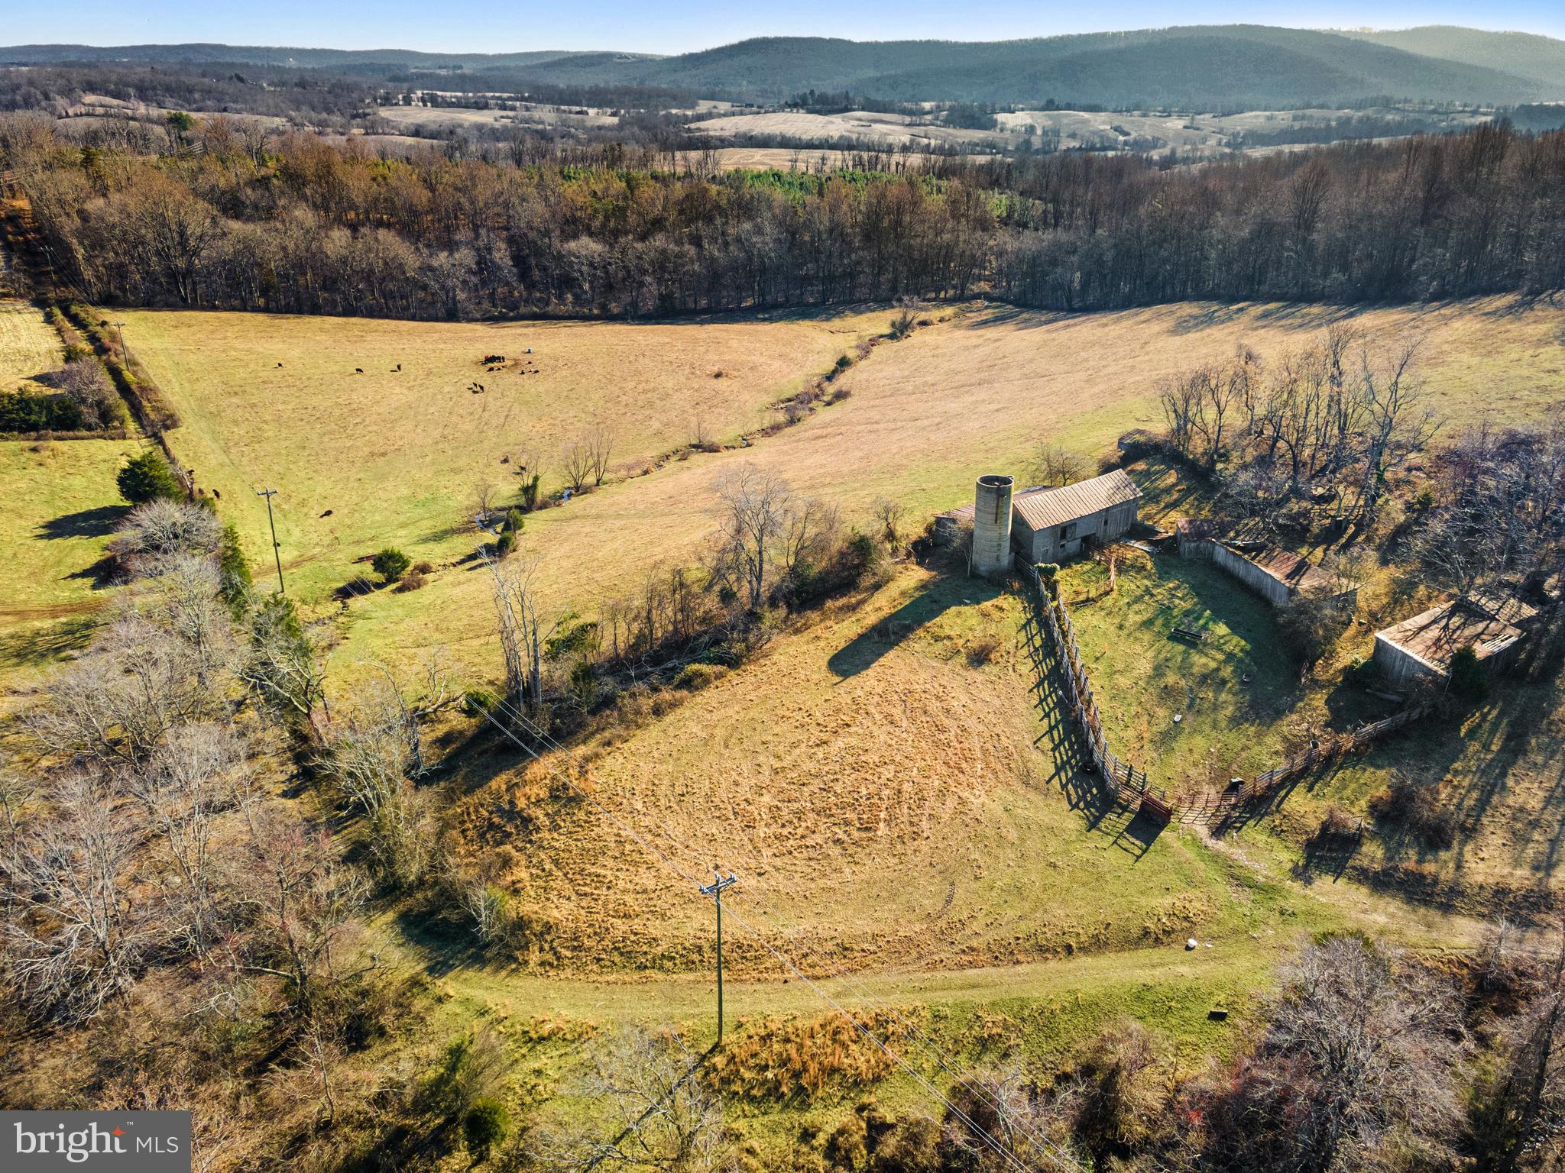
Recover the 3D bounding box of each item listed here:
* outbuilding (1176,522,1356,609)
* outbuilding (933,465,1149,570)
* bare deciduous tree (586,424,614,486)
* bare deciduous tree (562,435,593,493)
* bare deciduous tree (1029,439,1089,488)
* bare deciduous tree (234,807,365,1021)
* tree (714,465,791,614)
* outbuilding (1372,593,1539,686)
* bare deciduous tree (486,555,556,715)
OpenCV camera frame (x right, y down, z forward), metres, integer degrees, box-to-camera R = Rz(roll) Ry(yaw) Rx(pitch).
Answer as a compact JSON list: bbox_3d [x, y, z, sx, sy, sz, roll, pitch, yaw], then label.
[{"bbox_3d":[51.503,-3.198,118.623,10.500,3.200,20.000,-5,25,-11],"label":"outbuilding"},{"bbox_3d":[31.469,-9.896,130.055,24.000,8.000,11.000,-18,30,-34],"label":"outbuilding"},{"bbox_3d":[-27.831,-20.164,166.262,4.265,9.917,4.052,0,24,0],"label":"bare deciduous tree"},{"bbox_3d":[-30.995,-18.563,164.160,4.564,8.729,4.336,0,24,0],"label":"bare deciduous tree"},{"bbox_3d":[37.813,-16.676,148.879,8.000,7.400,7.599,0,24,0],"label":"bare deciduous tree"},{"bbox_3d":[-27.792,19.233,63.217,6.629,14.912,6.298,0,24,0],"label":"bare deciduous tree"},{"bbox_3d":[-3.123,-4.744,111.426,8.118,15.941,7.712,0,24,0],"label":"tree"},{"bbox_3d":[62.828,4.862,100.770,16.500,3.000,7.400,-15,28,-30],"label":"outbuilding"},{"bbox_3d":[-22.956,4.328,95.971,5.903,15.125,5.608,0,24,0],"label":"bare deciduous tree"}]

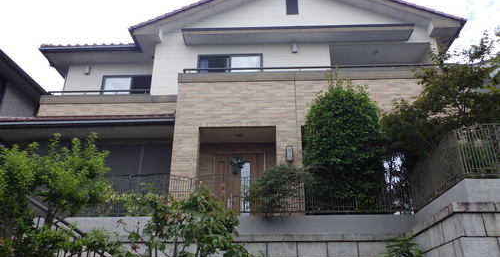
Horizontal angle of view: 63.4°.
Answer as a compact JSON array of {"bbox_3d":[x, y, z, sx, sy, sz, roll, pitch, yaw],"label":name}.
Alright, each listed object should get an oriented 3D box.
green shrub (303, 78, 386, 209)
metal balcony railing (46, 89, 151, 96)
[{"bbox_3d":[1.750,0.305,7.583,1.532,2.913,1.400,-1,-25,2],"label":"green shrub"},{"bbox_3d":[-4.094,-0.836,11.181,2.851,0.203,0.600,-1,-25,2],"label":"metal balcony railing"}]

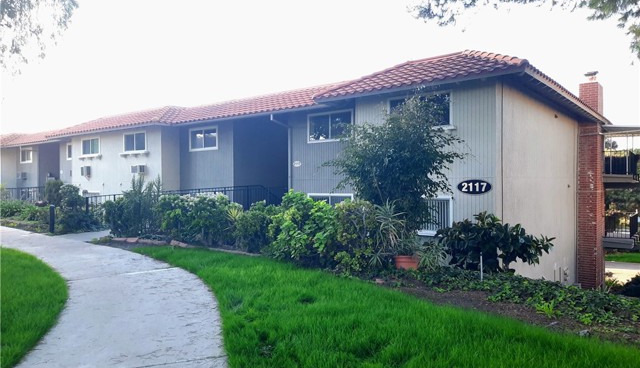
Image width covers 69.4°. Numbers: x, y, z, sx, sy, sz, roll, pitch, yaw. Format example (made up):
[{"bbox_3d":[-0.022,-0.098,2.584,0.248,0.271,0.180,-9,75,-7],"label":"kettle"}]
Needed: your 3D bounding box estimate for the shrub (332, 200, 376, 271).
[{"bbox_3d":[0.709,1.059,9.500,0.877,1.475,0.877,0,1,4],"label":"shrub"}]

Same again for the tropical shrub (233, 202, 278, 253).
[{"bbox_3d":[-1.493,0.984,10.700,1.033,1.168,1.033,0,1,-8],"label":"tropical shrub"}]

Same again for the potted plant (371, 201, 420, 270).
[{"bbox_3d":[1.633,1.125,10.000,1.049,1.490,0.997,0,1,9],"label":"potted plant"}]

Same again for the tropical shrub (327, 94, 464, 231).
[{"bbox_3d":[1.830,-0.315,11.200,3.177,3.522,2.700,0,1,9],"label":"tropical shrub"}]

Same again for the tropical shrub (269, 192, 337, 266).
[{"bbox_3d":[-0.388,0.944,9.700,1.425,1.567,1.282,0,1,-2],"label":"tropical shrub"}]

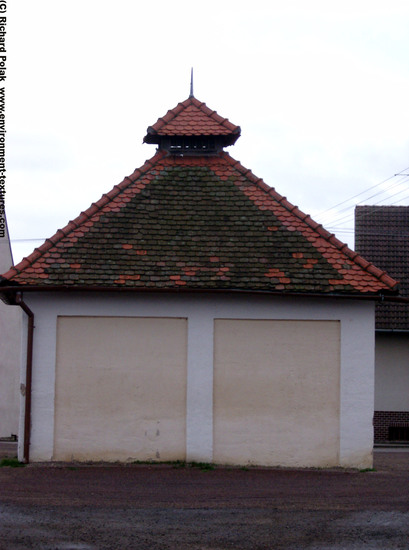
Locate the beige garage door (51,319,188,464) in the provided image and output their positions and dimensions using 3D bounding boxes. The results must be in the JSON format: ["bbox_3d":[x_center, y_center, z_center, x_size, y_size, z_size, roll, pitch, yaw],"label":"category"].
[{"bbox_3d":[-1.546,2.136,33.074,2.450,2.700,0.100,1,-3,-4],"label":"beige garage door"}]

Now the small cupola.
[{"bbox_3d":[-0.263,-3.035,36.674,1.920,1.300,1.920,1,-3,-4],"label":"small cupola"}]

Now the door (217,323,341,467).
[{"bbox_3d":[1.365,2.219,33.288,2.390,2.740,0.100,1,-3,-4],"label":"door"}]

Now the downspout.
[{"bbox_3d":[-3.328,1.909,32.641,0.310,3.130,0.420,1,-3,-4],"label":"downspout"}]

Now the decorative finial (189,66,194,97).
[{"bbox_3d":[-0.258,-3.983,36.724,0.090,0.630,0.090,1,-3,-4],"label":"decorative finial"}]

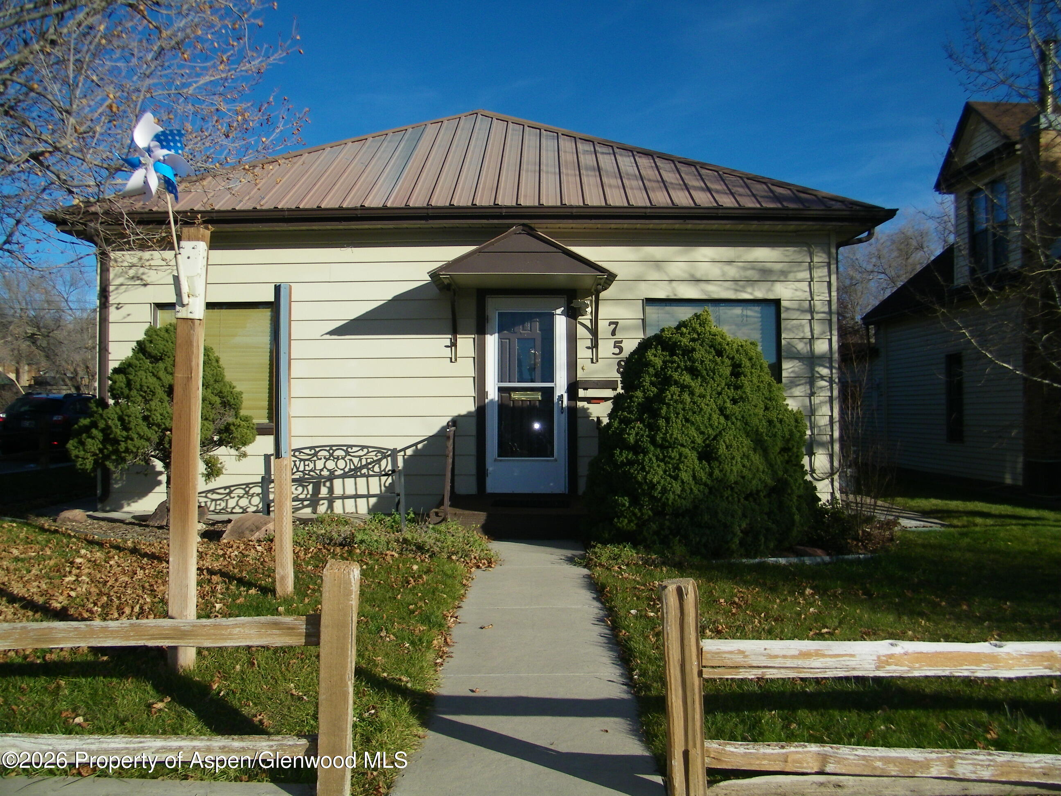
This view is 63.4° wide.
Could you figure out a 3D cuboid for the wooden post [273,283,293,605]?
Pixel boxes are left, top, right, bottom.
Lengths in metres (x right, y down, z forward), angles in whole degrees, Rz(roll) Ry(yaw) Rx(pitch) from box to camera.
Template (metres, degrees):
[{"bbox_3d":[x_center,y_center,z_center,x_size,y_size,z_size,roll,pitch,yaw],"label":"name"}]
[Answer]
[{"bbox_3d":[-1.649,0.280,5.724,0.095,2.080,0.095,-1,-2,0],"label":"wooden post"}]

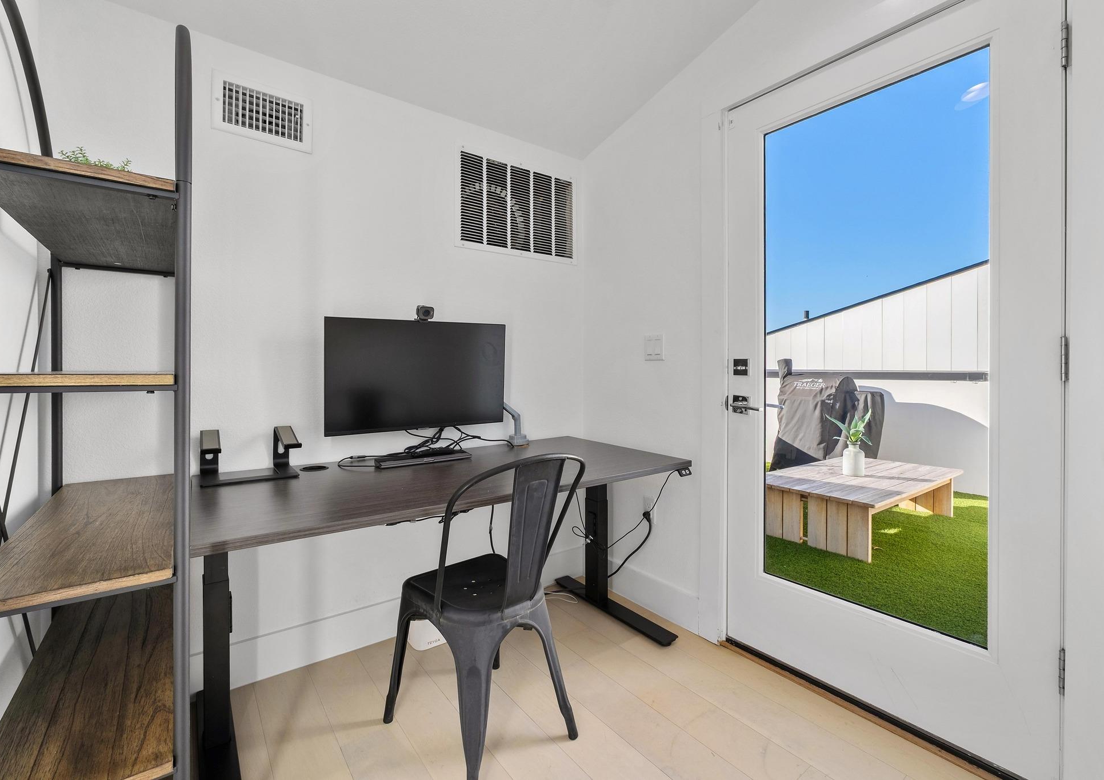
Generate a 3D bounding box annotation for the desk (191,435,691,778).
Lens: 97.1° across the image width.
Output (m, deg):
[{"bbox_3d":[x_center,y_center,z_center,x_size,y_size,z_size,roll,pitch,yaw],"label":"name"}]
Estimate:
[{"bbox_3d":[-0.306,0.619,1.661,1.508,0.712,0.769,-1,2,-37],"label":"desk"}]

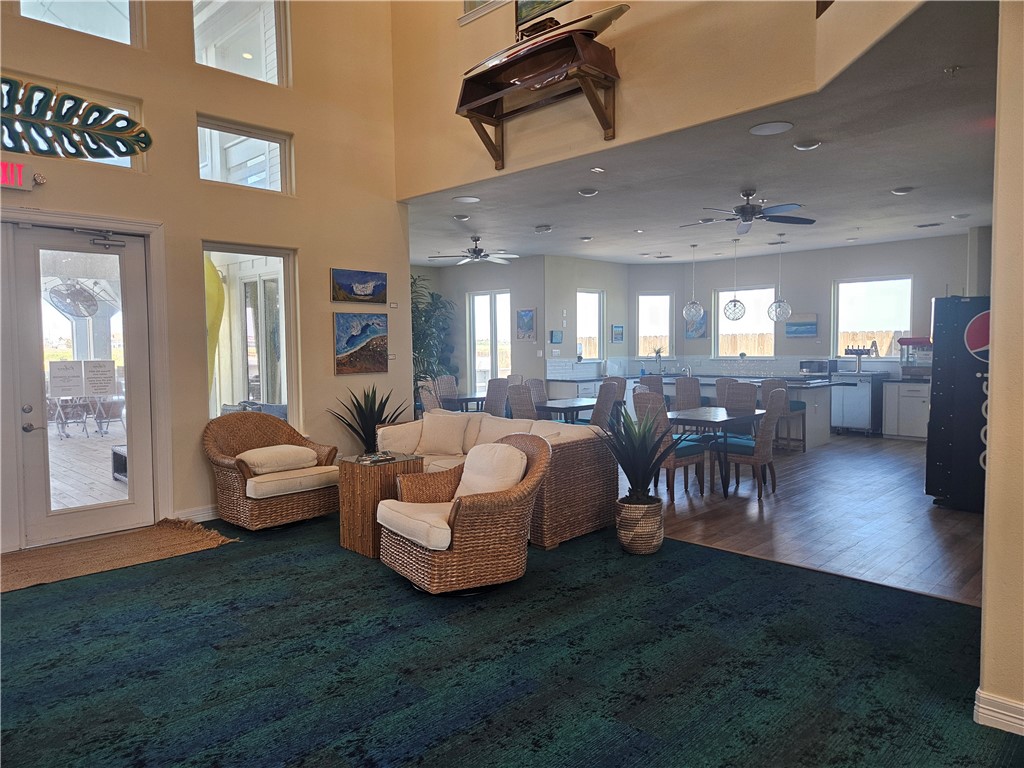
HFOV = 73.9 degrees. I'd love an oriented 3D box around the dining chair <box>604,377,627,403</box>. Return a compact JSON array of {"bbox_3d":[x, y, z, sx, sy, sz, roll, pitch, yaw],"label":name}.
[{"bbox_3d":[1.305,0.443,9.587,0.600,1.040,0.460,-4,4,-44],"label":"dining chair"}]

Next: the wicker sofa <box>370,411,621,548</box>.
[{"bbox_3d":[-0.194,0.743,6.004,0.910,0.860,2.050,-4,4,-44],"label":"wicker sofa"}]

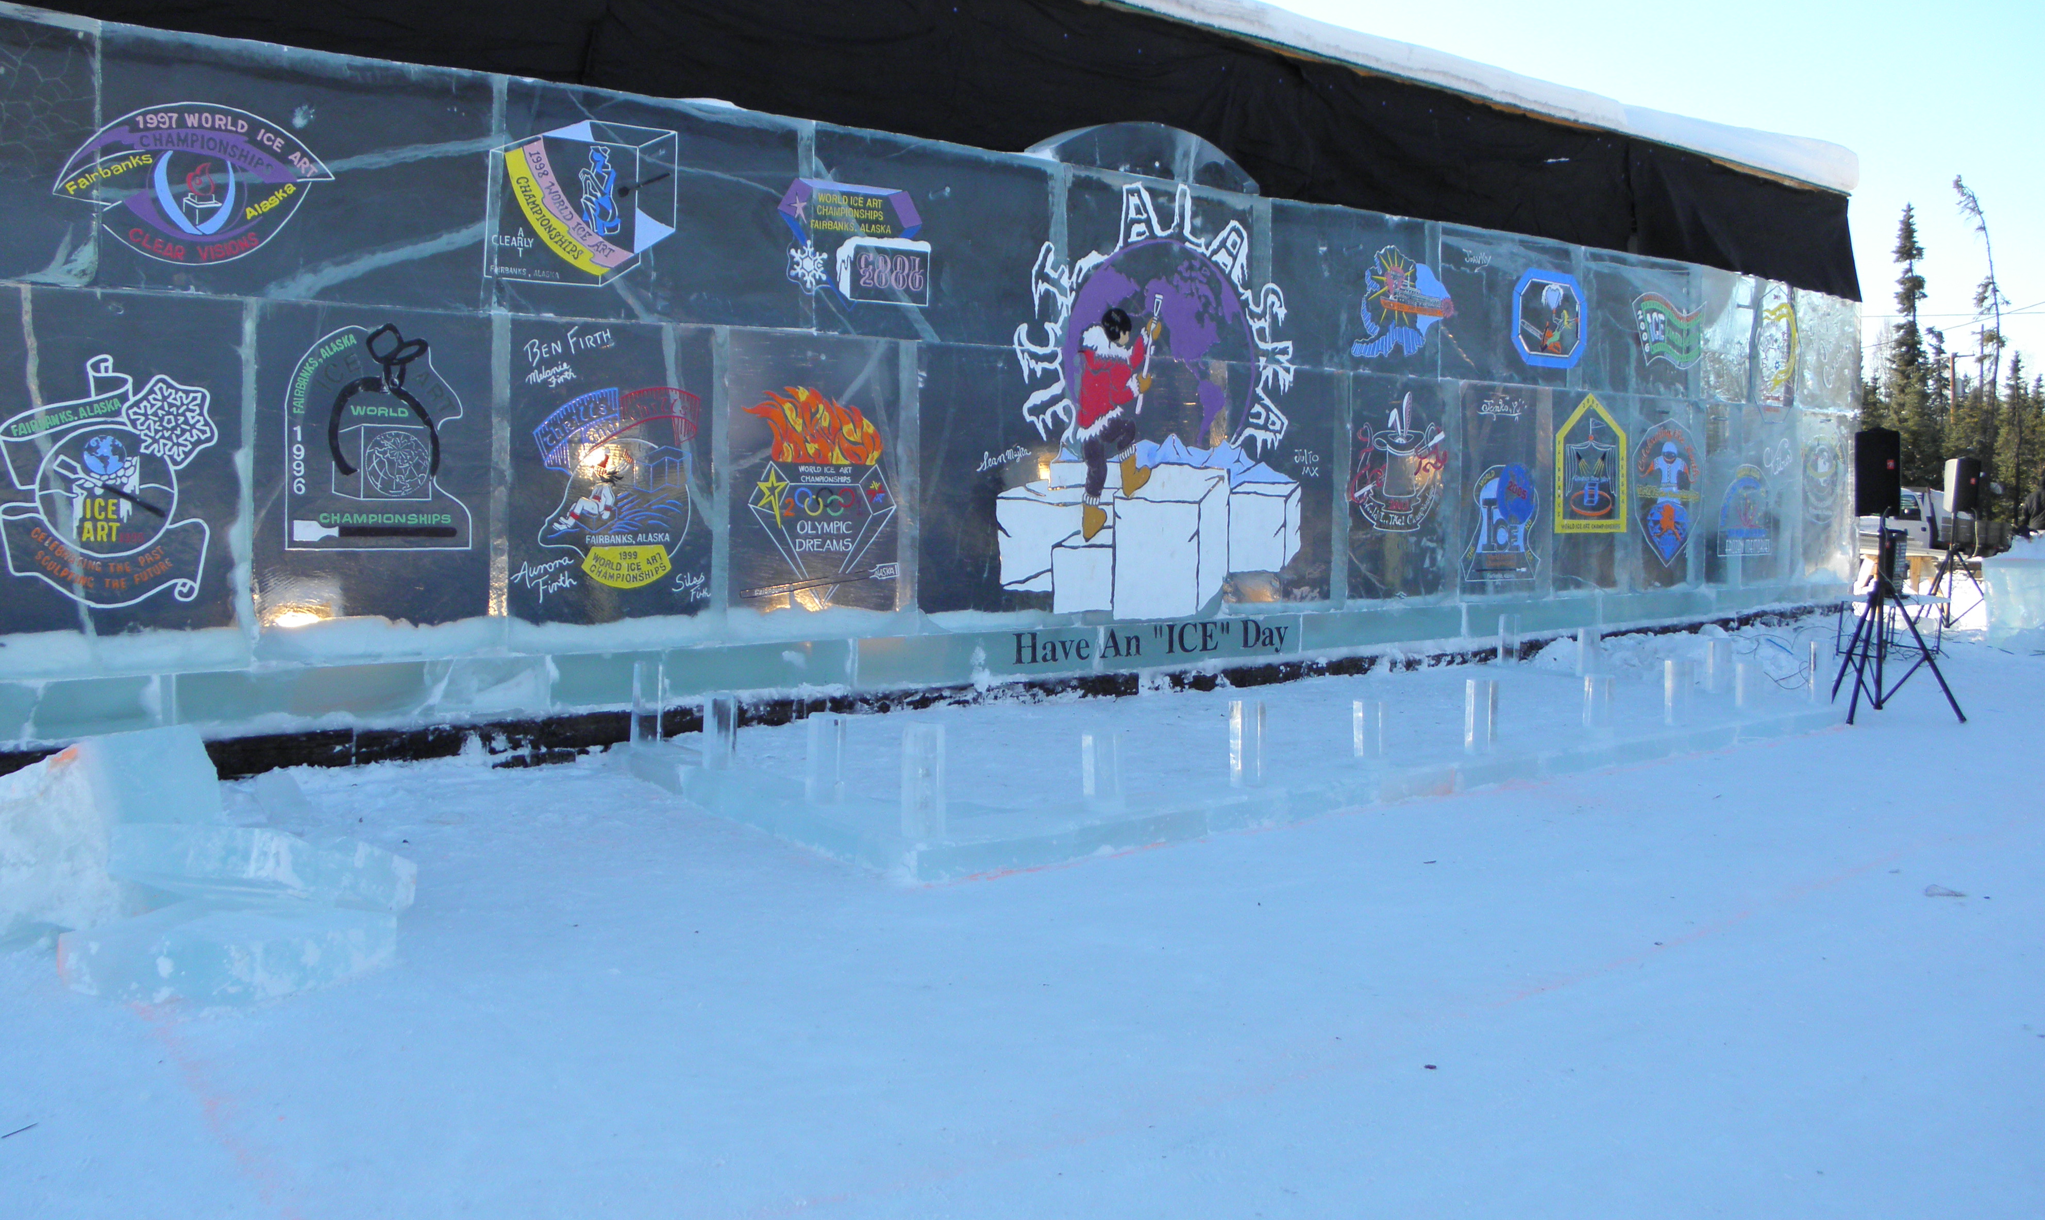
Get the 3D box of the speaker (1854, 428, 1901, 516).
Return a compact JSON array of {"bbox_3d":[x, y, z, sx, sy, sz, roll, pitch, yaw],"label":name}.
[{"bbox_3d":[6.103,-0.986,11.800,0.340,0.615,0.320,3,5,34],"label":"speaker"}]

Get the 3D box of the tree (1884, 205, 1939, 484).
[{"bbox_3d":[27.949,-7.339,52.000,1.900,10.800,1.900,2,4,30],"label":"tree"}]

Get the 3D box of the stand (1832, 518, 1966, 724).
[{"bbox_3d":[6.190,0.024,11.750,1.000,1.420,1.000,2,4,30],"label":"stand"}]

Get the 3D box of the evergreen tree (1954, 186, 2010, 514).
[{"bbox_3d":[30.158,-7.740,52.000,1.750,11.600,1.700,2,4,30],"label":"evergreen tree"}]

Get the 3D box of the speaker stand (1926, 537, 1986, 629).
[{"bbox_3d":[10.520,-0.375,18.700,1.000,1.300,1.000,2,4,30],"label":"speaker stand"}]

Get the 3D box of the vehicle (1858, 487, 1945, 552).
[{"bbox_3d":[18.210,-1.721,34.500,1.950,1.900,5.200,-3,5,-40],"label":"vehicle"}]

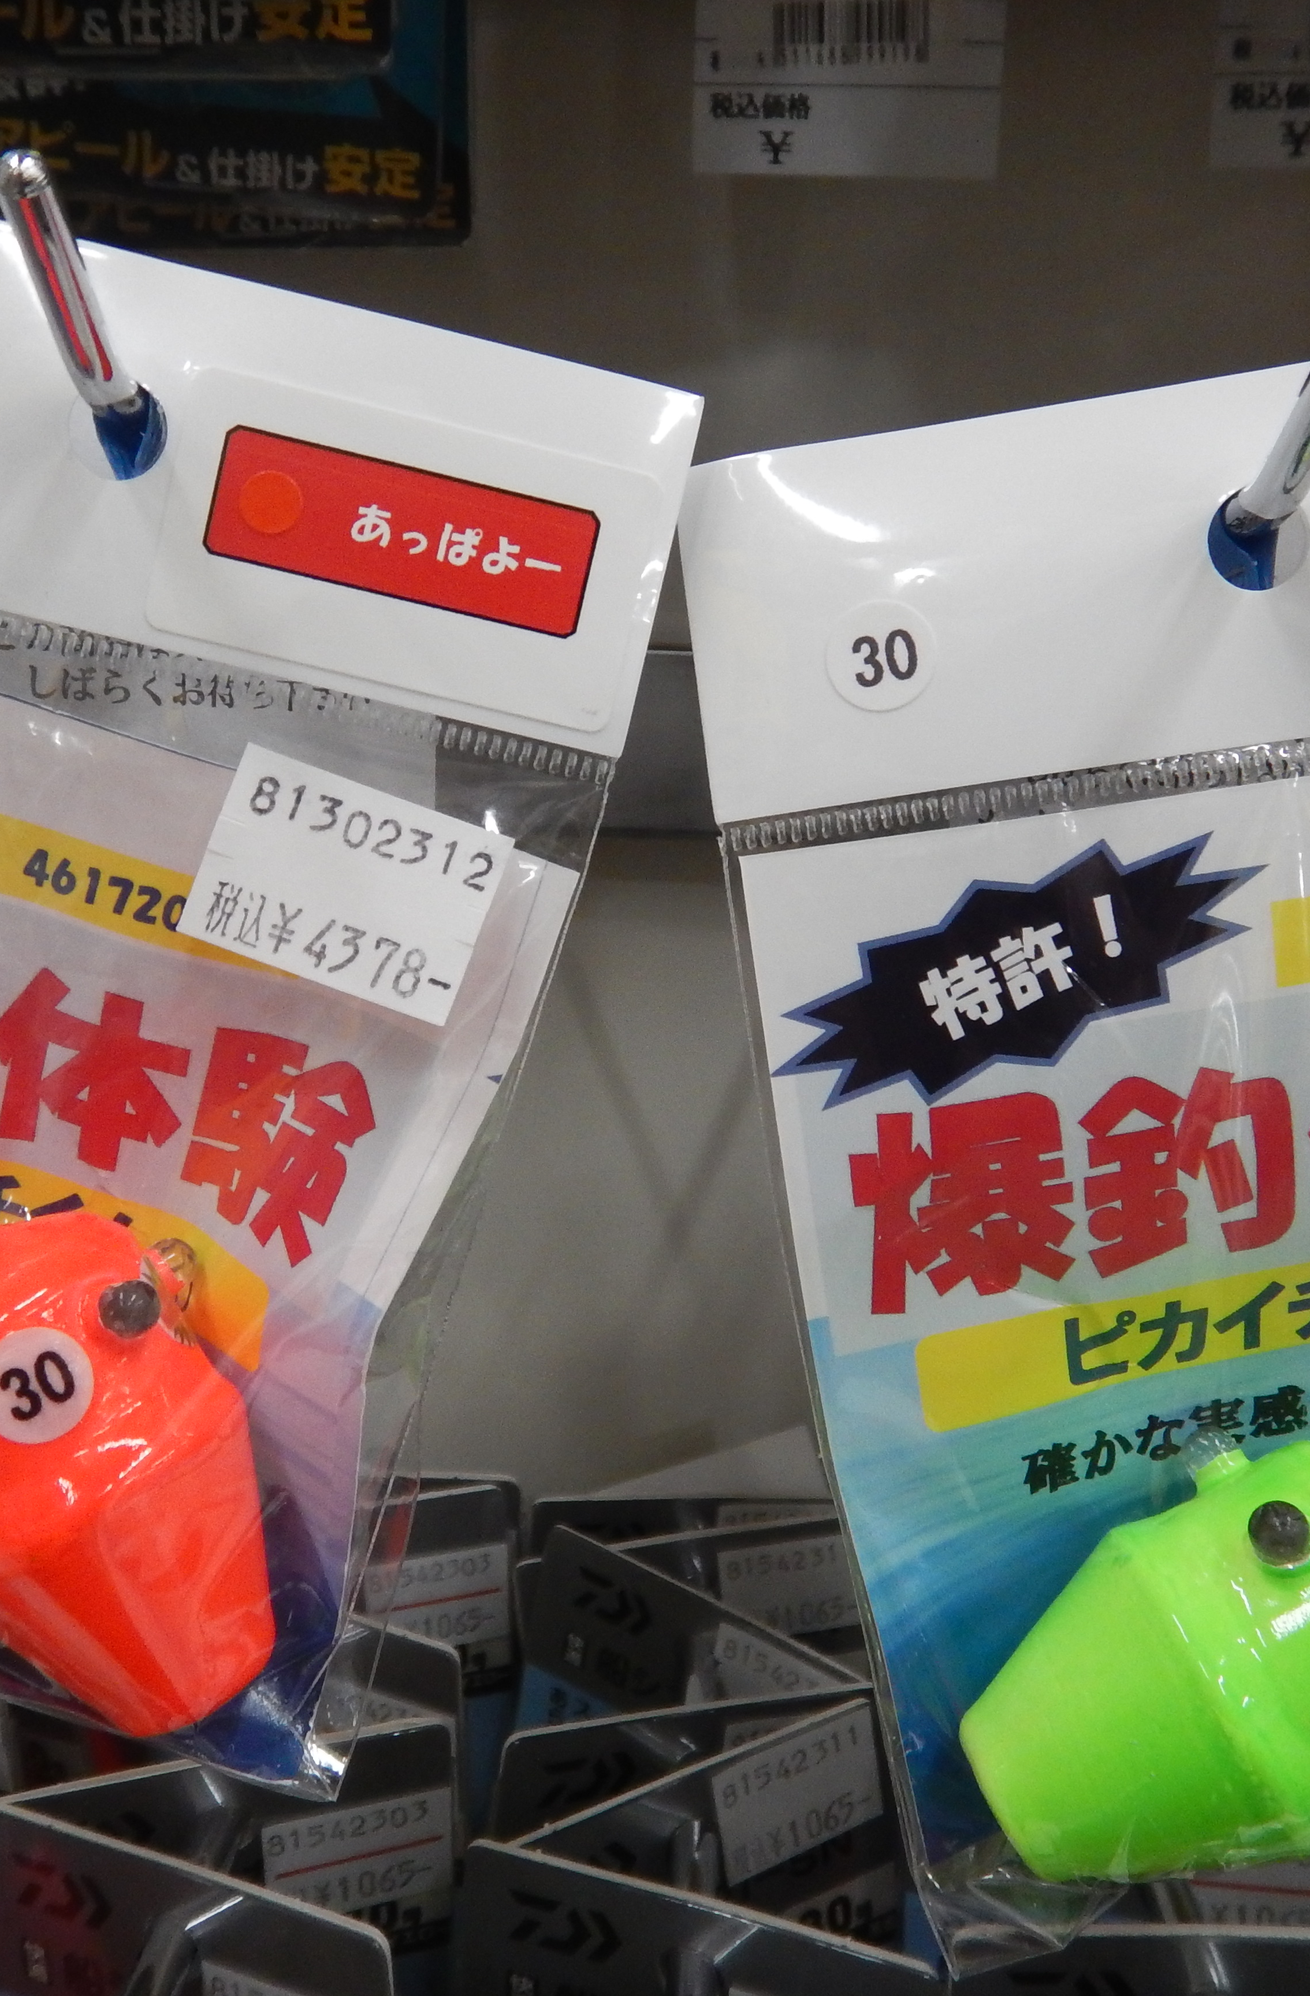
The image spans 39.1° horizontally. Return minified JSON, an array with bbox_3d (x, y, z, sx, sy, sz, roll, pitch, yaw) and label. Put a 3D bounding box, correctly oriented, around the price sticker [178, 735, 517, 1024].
[{"bbox_3d":[-0.025,-0.009,0.147,0.023,0.016,0.001,21,0,0],"label":"price sticker"}]

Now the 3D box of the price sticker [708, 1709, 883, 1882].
[{"bbox_3d":[0.018,0.100,0.229,0.023,0.016,0.001,-14,15,-25],"label":"price sticker"}]

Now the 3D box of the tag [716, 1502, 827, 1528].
[{"bbox_3d":[0.022,0.092,0.308,0.023,0.016,0.001,-2,12,-5],"label":"tag"}]

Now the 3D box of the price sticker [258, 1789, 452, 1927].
[{"bbox_3d":[-0.036,0.105,0.225,0.023,0.016,0.001,-5,19,-20],"label":"price sticker"}]

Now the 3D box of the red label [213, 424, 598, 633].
[{"bbox_3d":[-0.020,-0.037,0.146,0.031,0.010,0.001,14,7,4],"label":"red label"}]

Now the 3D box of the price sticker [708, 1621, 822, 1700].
[{"bbox_3d":[0.017,0.095,0.247,0.023,0.016,0.001,15,18,32],"label":"price sticker"}]

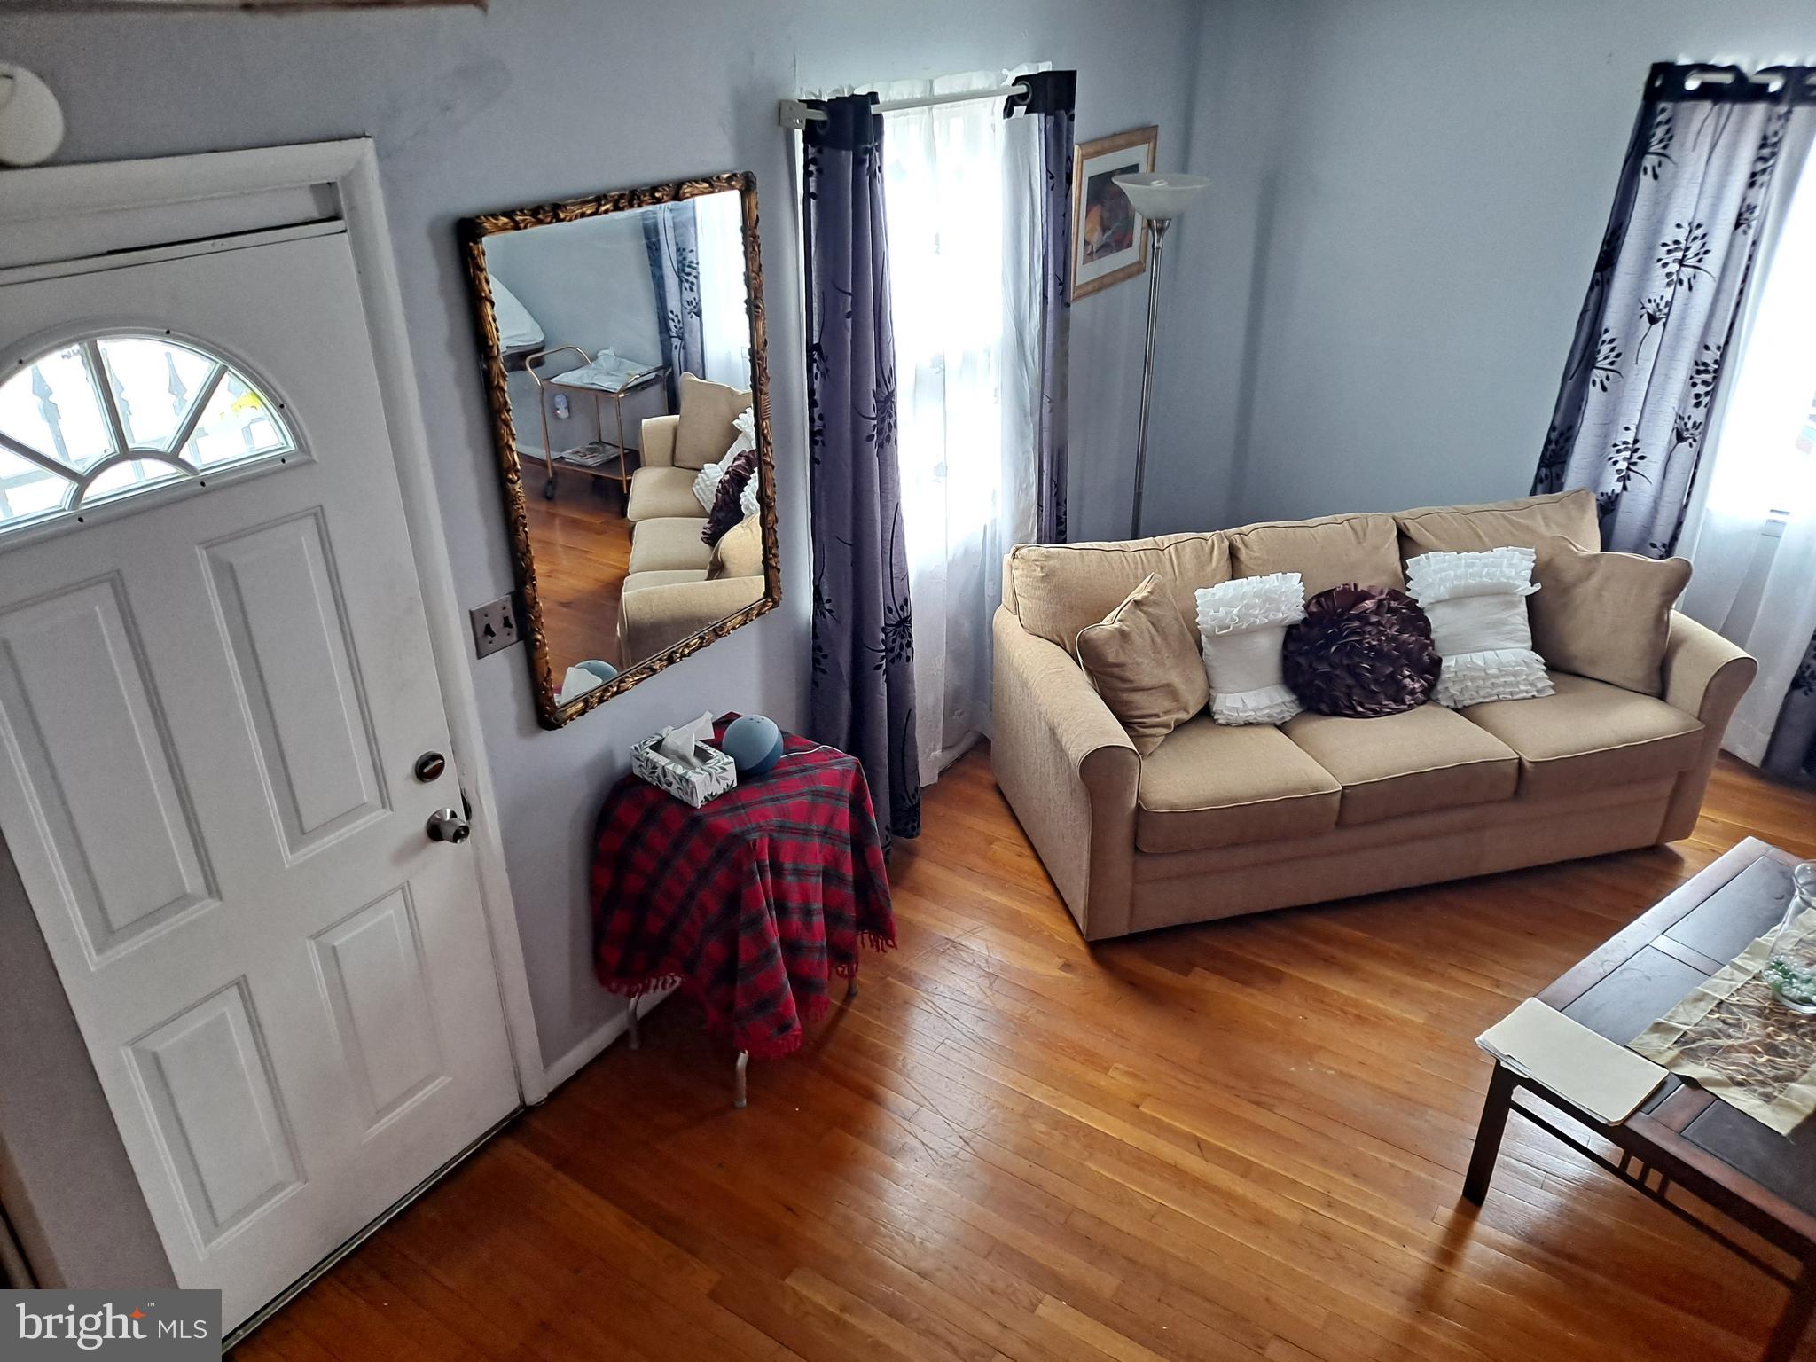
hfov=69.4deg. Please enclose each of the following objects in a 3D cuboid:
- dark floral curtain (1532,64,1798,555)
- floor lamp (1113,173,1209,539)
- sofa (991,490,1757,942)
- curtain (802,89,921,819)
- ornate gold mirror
[{"bbox_3d":[2.267,-0.771,4.175,0.460,2.150,0.140,18,33,31],"label":"dark floral curtain"},{"bbox_3d":[0.821,-0.800,4.662,0.310,1.830,0.310,18,33,31],"label":"floor lamp"},{"bbox_3d":[1.358,0.041,4.058,2.090,0.910,0.910,-7,29,-12],"label":"sofa"},{"bbox_3d":[-0.112,-0.397,3.515,0.140,2.140,0.430,18,33,31],"label":"curtain"},{"bbox_3d":[-0.569,-0.520,2.910,0.050,1.065,0.770,18,33,31],"label":"ornate gold mirror"}]

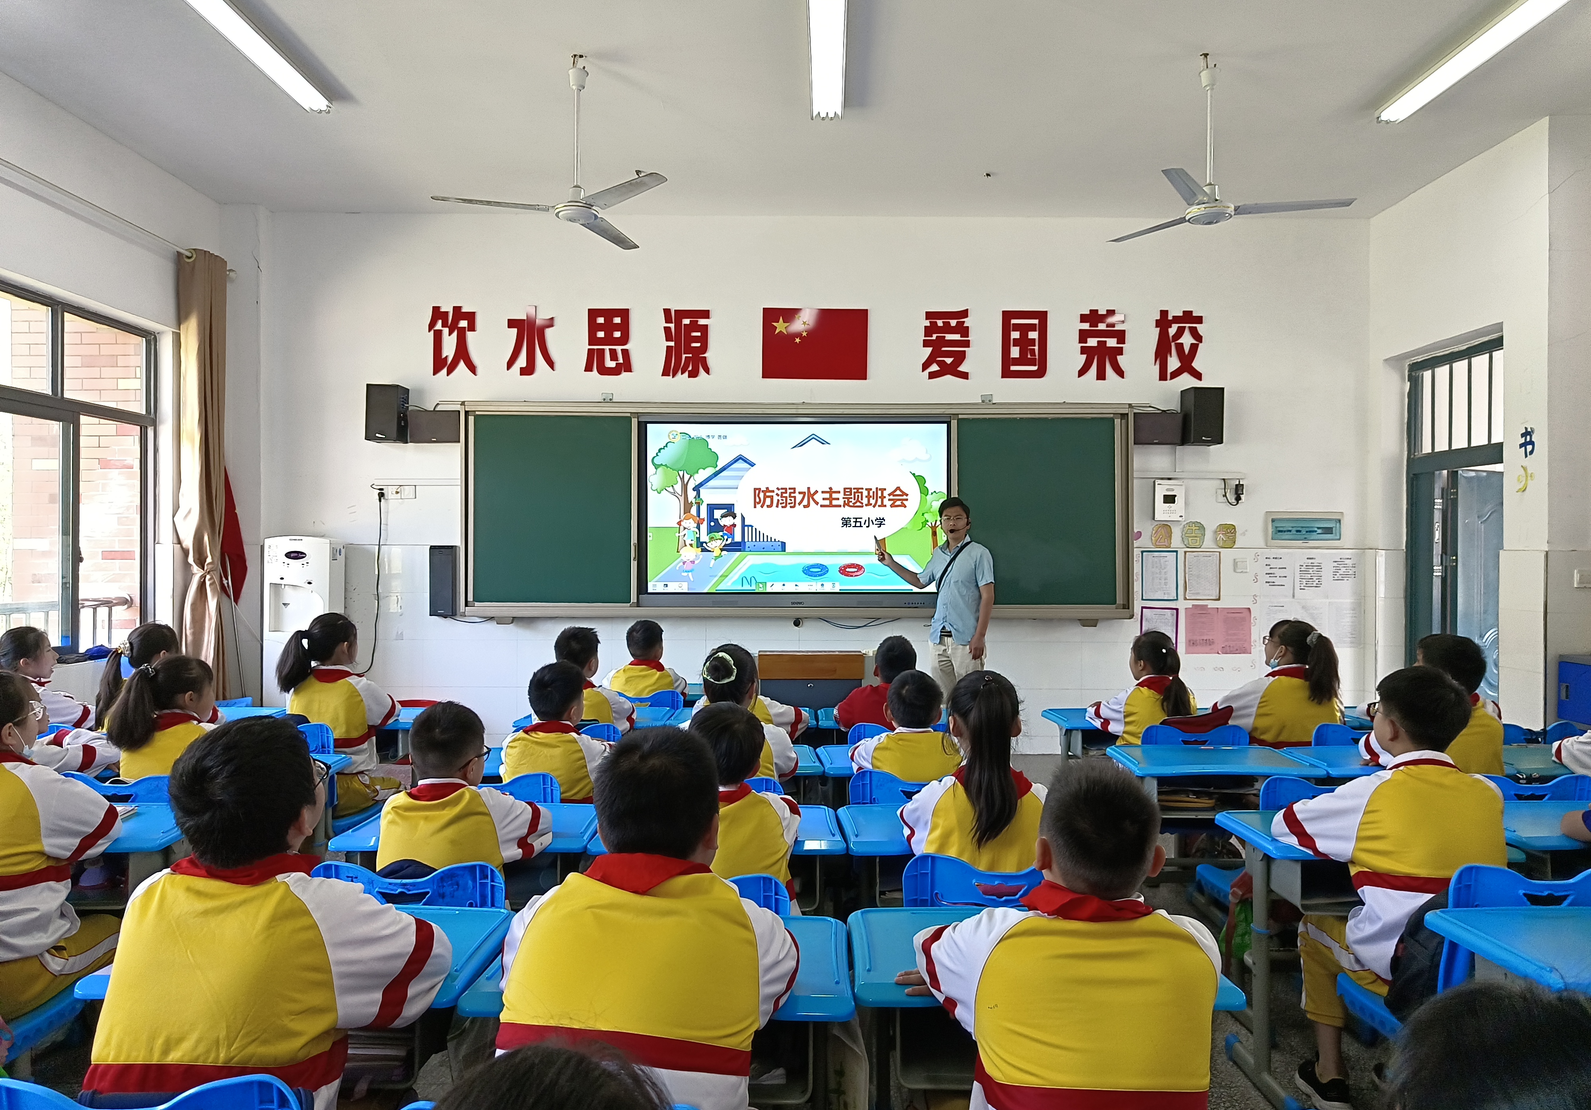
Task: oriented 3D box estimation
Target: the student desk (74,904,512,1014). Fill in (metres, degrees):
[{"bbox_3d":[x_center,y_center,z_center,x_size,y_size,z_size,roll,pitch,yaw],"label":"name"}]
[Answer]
[{"bbox_3d":[-0.847,0.994,1.872,0.620,0.620,0.410,0,0,-3],"label":"student desk"}]

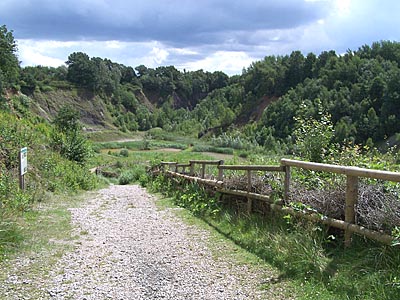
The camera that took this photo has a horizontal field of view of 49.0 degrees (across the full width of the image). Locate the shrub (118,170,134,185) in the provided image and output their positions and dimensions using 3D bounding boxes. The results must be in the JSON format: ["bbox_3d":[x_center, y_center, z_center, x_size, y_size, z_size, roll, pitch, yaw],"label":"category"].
[{"bbox_3d":[-3.515,1.315,21.000,0.800,0.700,0.750,0,4,0],"label":"shrub"}]

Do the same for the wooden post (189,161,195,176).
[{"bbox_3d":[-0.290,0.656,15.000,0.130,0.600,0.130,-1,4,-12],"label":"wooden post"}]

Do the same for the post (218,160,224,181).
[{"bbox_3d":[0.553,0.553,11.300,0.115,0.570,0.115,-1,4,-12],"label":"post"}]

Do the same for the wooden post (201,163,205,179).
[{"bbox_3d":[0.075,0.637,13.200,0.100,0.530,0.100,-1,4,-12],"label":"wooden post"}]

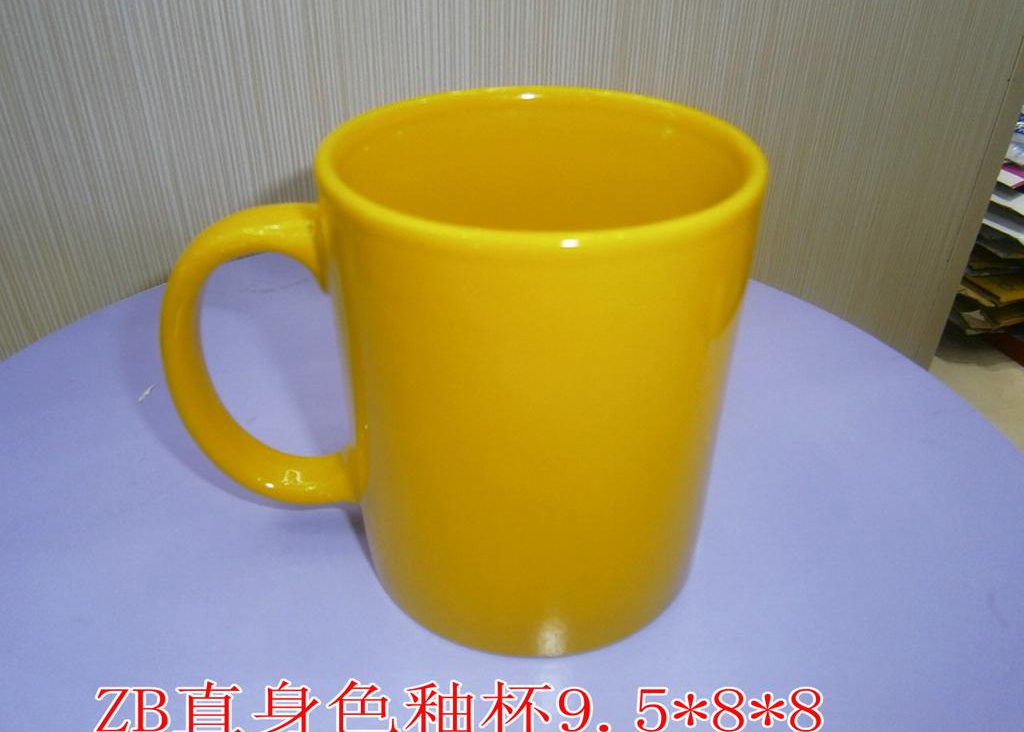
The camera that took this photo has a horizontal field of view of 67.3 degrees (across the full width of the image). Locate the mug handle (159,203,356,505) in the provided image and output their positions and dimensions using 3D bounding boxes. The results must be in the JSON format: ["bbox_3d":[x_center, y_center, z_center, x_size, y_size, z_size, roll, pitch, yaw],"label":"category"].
[{"bbox_3d":[-0.052,0.001,0.161,0.037,0.072,0.013,-4,35,-6],"label":"mug handle"}]

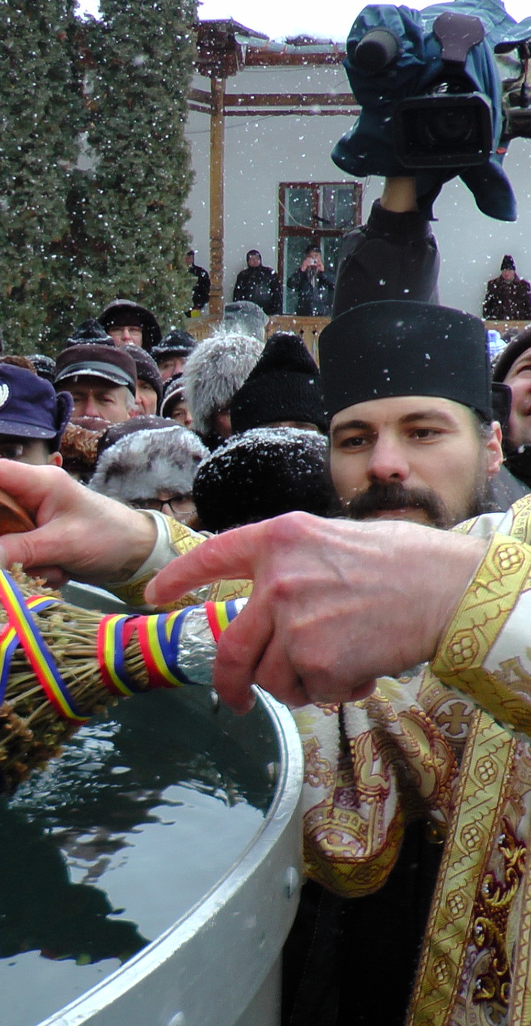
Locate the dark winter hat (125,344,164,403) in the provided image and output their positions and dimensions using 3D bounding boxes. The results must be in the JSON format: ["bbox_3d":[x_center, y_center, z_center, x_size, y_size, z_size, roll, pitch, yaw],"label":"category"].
[{"bbox_3d":[-0.436,-0.454,4.700,0.205,0.190,0.240,1,8,0],"label":"dark winter hat"}]

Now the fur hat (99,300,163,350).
[{"bbox_3d":[-0.532,-0.743,5.600,0.250,0.200,0.260,1,8,3],"label":"fur hat"}]

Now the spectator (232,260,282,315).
[{"bbox_3d":[-0.137,-2.332,17.420,0.600,1.720,0.380,2,8,6],"label":"spectator"}]

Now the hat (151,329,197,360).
[{"bbox_3d":[-0.395,-0.736,6.300,0.225,0.150,0.250,0,8,-5],"label":"hat"}]

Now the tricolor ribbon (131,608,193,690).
[{"bbox_3d":[-0.060,0.079,0.835,0.036,0.045,0.042,6,0,0],"label":"tricolor ribbon"}]

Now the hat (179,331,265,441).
[{"bbox_3d":[-0.110,-0.365,4.000,0.250,0.270,0.270,1,8,0],"label":"hat"}]

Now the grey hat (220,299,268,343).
[{"bbox_3d":[-0.086,-0.831,6.200,0.200,0.190,0.230,-1,8,-17],"label":"grey hat"}]

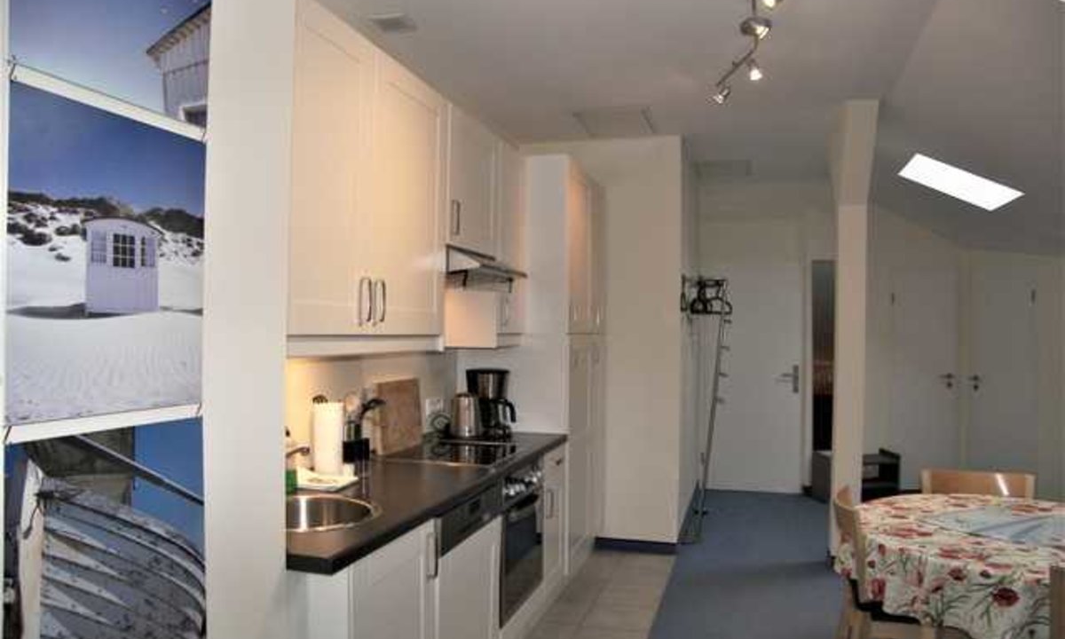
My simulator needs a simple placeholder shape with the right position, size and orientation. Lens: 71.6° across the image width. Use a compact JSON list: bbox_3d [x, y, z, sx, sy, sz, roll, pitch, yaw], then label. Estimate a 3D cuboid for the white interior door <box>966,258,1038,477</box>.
[{"bbox_3d":[3.858,0.540,6.079,0.060,2.000,0.800,1,-1,-3],"label":"white interior door"}]

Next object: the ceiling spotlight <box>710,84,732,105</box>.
[{"bbox_3d":[0.912,-1.084,3.551,0.090,0.085,0.070,-32,5,-9],"label":"ceiling spotlight"}]

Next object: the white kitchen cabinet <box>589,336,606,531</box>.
[{"bbox_3d":[0.101,0.709,4.561,0.608,1.230,0.490,0,-1,17],"label":"white kitchen cabinet"}]

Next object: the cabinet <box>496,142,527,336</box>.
[{"bbox_3d":[-0.283,-0.390,3.720,0.363,0.943,0.430,0,-1,17],"label":"cabinet"}]

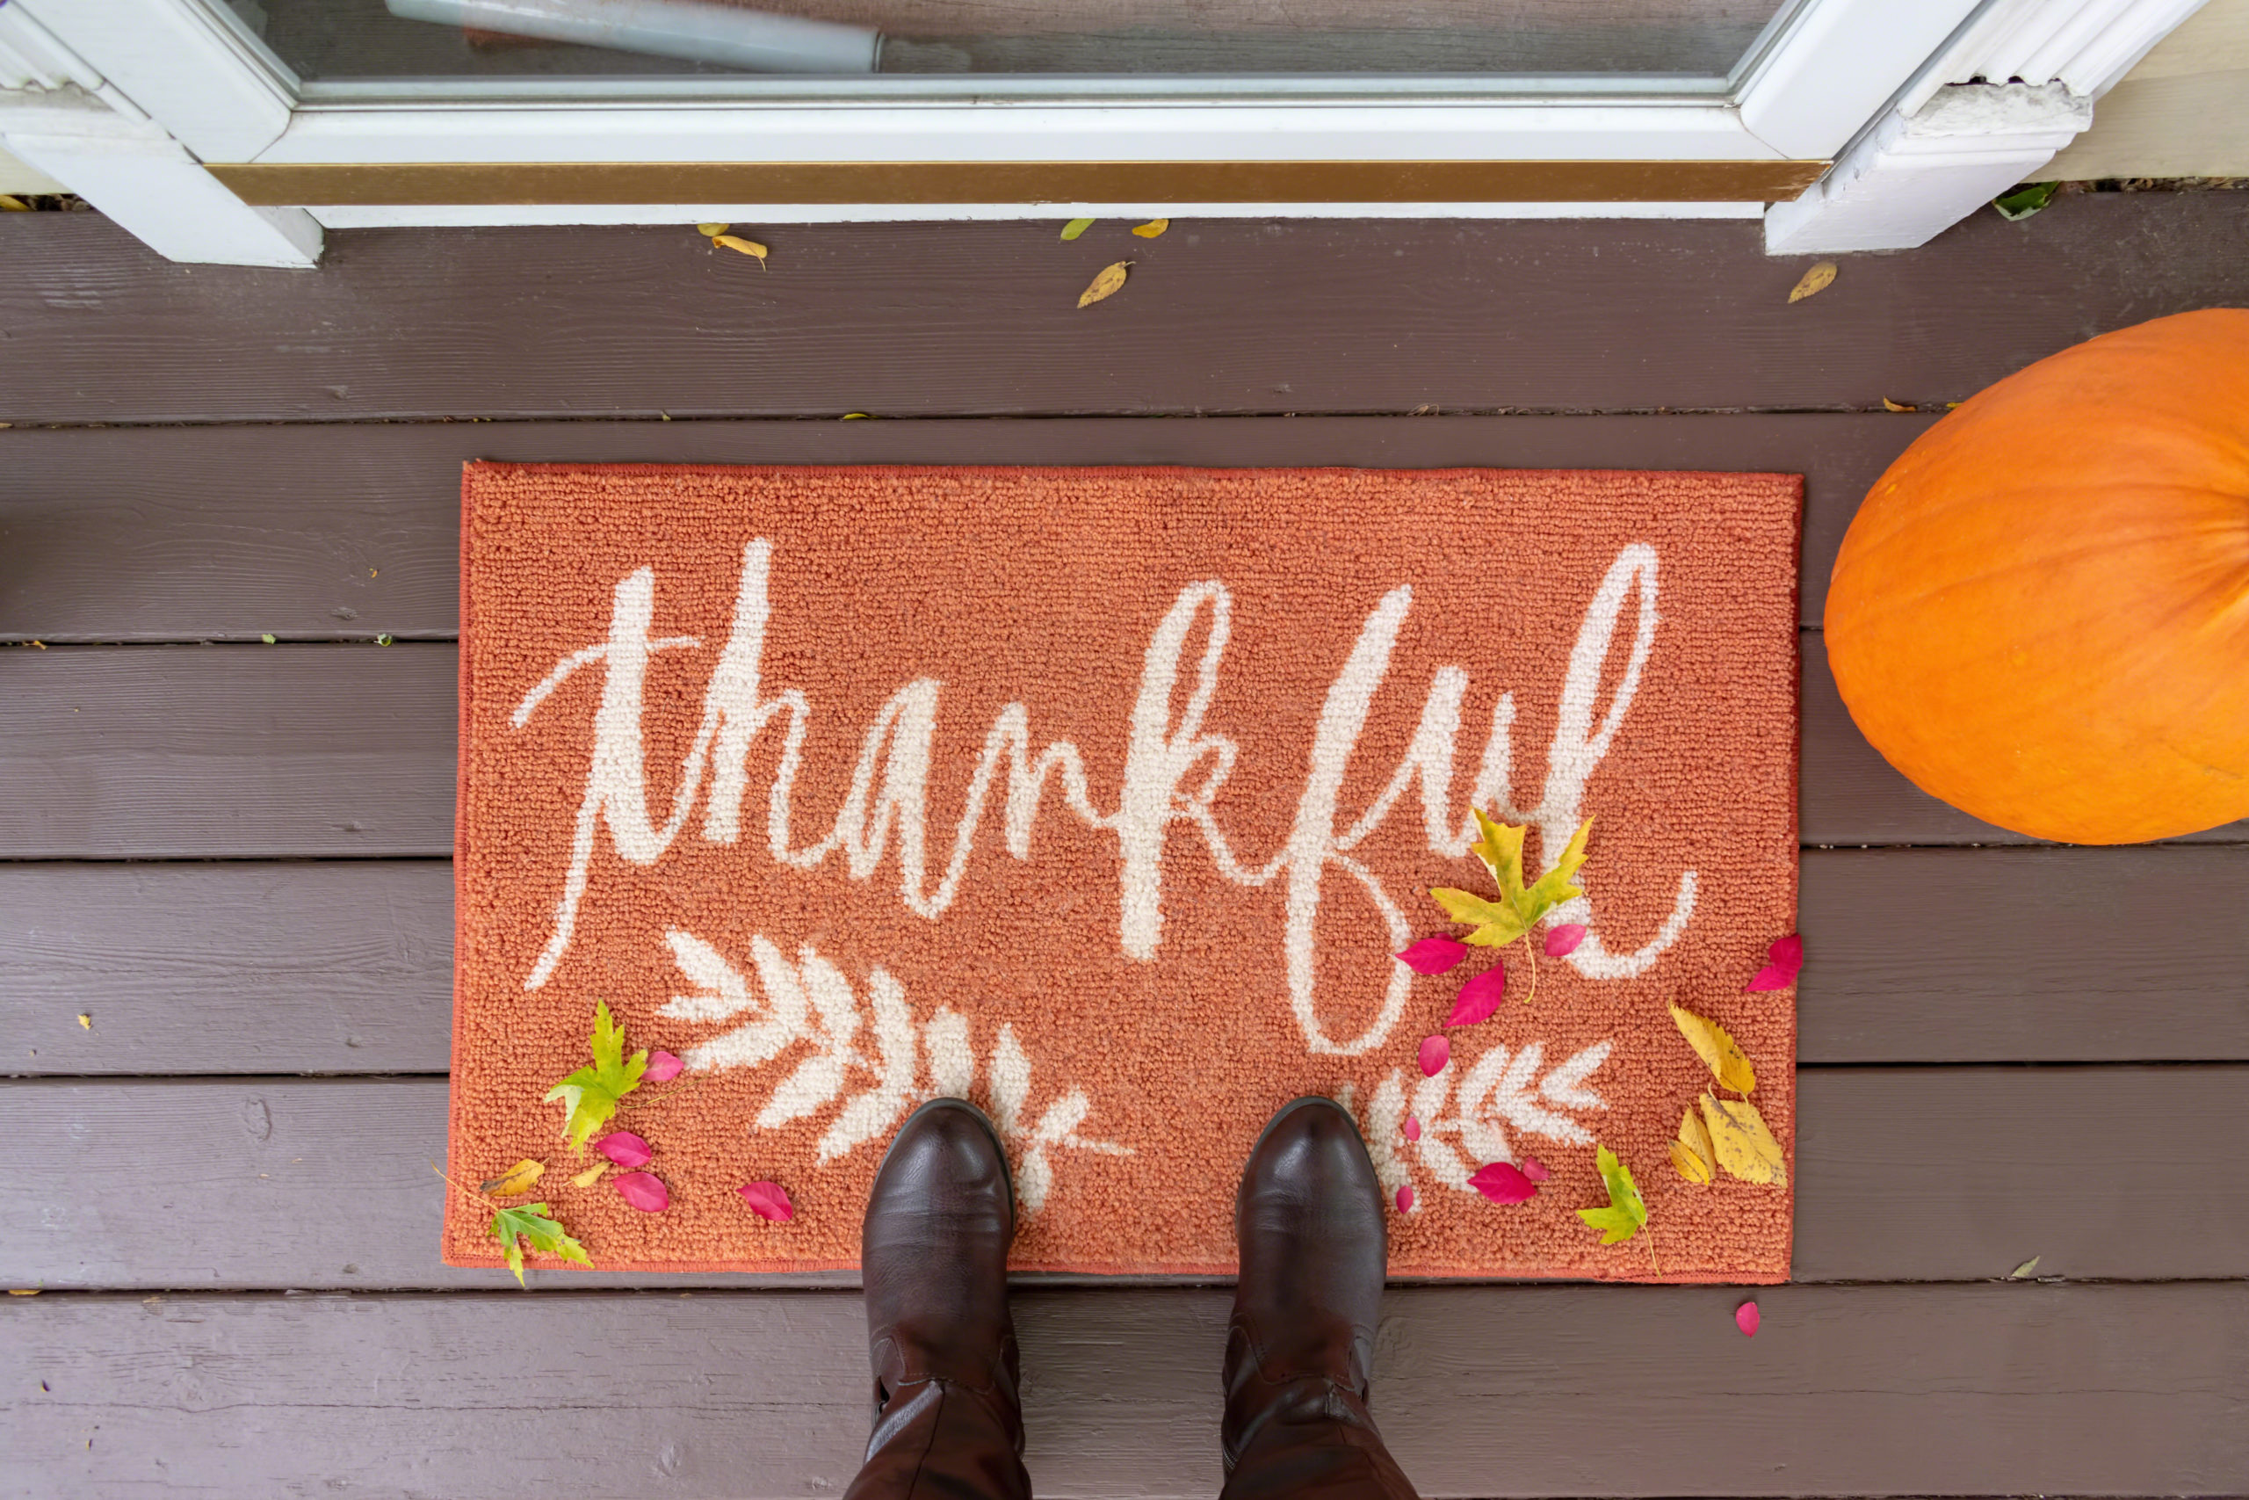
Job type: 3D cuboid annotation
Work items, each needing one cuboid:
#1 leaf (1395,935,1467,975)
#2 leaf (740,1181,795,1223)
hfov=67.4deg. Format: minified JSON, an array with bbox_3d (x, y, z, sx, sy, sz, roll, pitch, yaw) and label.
[{"bbox_3d":[0.195,0.130,1.063,0.045,0.008,0.025,-7,87,-1],"label":"leaf"},{"bbox_3d":[-0.225,0.284,1.068,0.039,0.010,0.021,36,88,1],"label":"leaf"}]

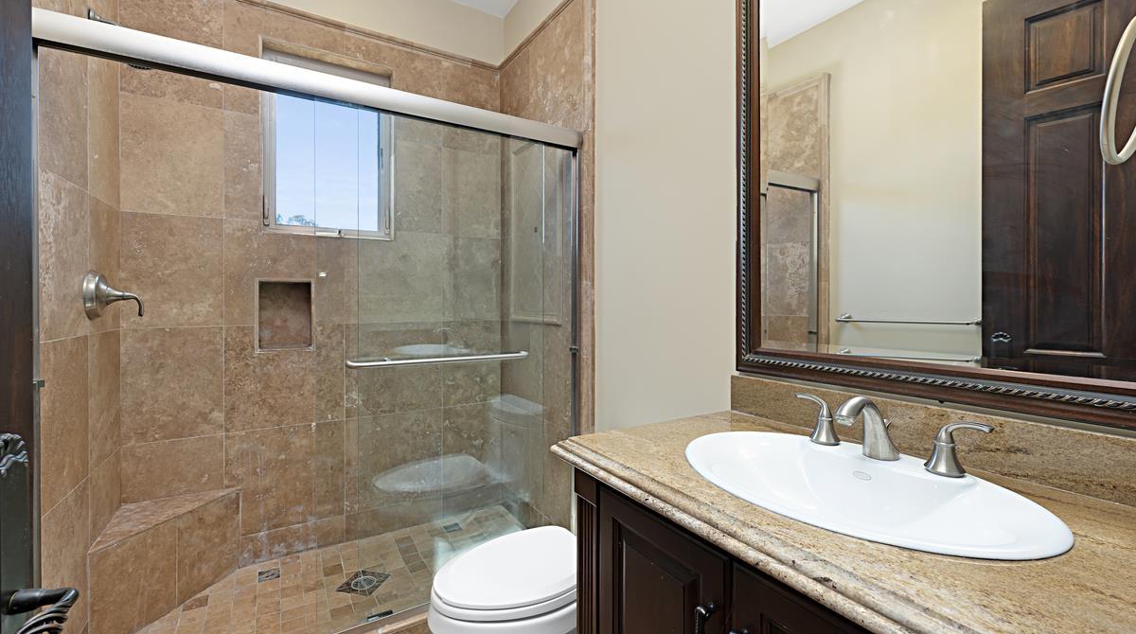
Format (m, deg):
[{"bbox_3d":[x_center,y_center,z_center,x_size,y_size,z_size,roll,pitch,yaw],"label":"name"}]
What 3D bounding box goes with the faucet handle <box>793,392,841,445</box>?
[{"bbox_3d":[0.526,0.214,0.933,0.056,0.088,0.093,0,0,-29],"label":"faucet handle"}]

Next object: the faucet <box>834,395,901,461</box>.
[{"bbox_3d":[0.561,0.206,0.824,0.173,0.122,0.053,-1,1,-31],"label":"faucet"}]

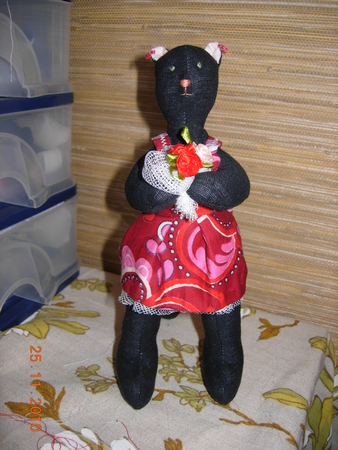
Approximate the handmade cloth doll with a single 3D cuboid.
[{"bbox_3d":[0.013,0.002,0.430,0.120,0.315,0.115,0,21,-3],"label":"handmade cloth doll"}]

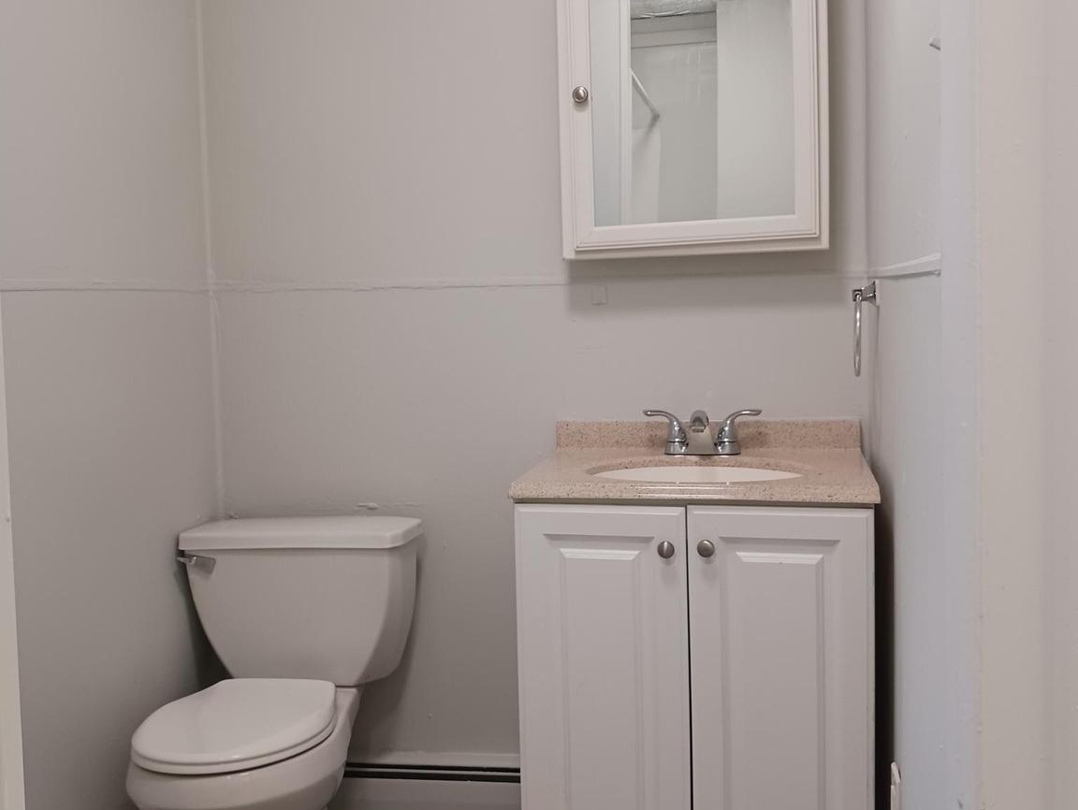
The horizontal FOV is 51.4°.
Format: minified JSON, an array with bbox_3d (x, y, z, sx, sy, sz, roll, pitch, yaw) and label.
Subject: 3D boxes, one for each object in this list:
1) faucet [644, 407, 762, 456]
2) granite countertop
[{"bbox_3d":[0.330,0.056,2.253,0.235,0.094,0.130,0,4,12],"label":"faucet"},{"bbox_3d":[0.304,0.098,2.139,0.628,0.096,0.471,0,4,12],"label":"granite countertop"}]

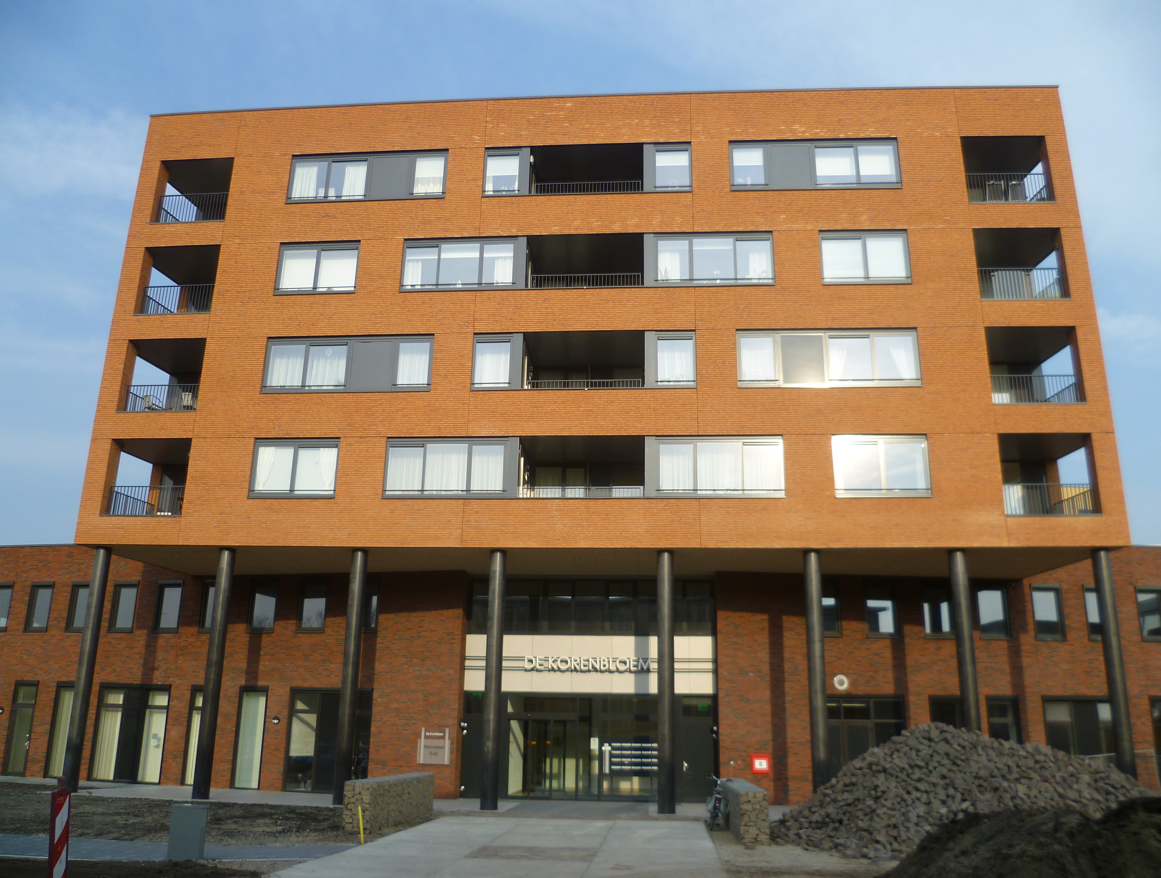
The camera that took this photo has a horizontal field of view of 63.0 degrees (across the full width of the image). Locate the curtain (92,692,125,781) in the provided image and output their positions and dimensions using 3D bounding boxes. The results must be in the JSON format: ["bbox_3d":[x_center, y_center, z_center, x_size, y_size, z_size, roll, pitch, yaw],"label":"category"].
[{"bbox_3d":[-15.054,9.410,30.166,0.824,2.778,0.120,-3,-18,13],"label":"curtain"}]

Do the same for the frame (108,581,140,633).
[{"bbox_3d":[-14.968,5.519,31.057,0.917,1.666,0.150,-3,-17,13],"label":"frame"}]

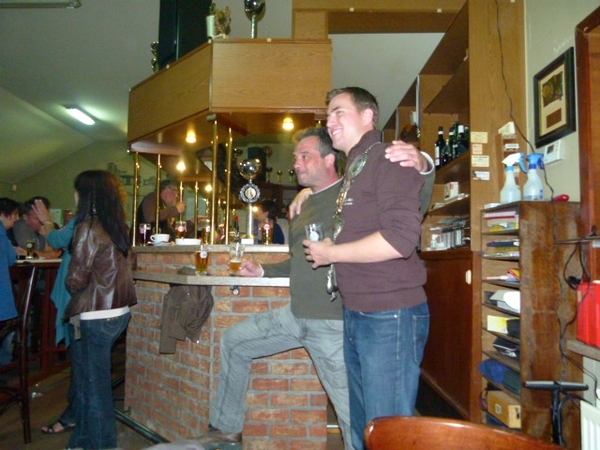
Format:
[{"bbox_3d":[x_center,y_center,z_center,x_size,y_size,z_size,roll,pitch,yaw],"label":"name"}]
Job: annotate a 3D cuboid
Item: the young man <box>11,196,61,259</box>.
[{"bbox_3d":[-2.210,0.466,3.600,0.620,1.350,0.550,-1,-5,25],"label":"young man"}]

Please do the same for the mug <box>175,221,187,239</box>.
[{"bbox_3d":[-0.712,0.046,2.580,0.070,0.145,0.070,1,-3,-1],"label":"mug"}]

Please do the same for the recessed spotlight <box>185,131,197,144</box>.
[{"bbox_3d":[-0.645,-0.517,2.560,0.066,0.072,0.066,1,-3,-1],"label":"recessed spotlight"}]

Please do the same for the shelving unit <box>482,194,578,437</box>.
[{"bbox_3d":[1.261,0.593,2.402,0.310,1.393,0.470,1,-3,-1],"label":"shelving unit"}]

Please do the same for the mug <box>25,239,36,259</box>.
[{"bbox_3d":[-2.082,0.192,3.350,0.080,0.152,0.075,0,-4,0],"label":"mug"}]

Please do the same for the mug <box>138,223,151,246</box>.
[{"bbox_3d":[-1.062,0.069,2.970,0.076,0.157,0.076,0,-4,0],"label":"mug"}]

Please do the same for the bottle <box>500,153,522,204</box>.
[{"bbox_3d":[1.194,-0.256,2.430,0.130,0.280,0.075,1,-3,-1],"label":"bottle"}]

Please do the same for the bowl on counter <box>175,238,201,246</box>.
[{"bbox_3d":[-0.669,0.105,2.600,0.160,0.045,0.160,0,-4,0],"label":"bowl on counter"}]

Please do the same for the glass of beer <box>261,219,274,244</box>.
[{"bbox_3d":[-0.175,0.038,2.360,0.070,0.145,0.070,1,-3,-1],"label":"glass of beer"}]

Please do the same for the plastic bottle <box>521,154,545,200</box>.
[{"bbox_3d":[1.055,-0.199,1.950,0.105,0.250,0.080,0,-4,9],"label":"plastic bottle"}]

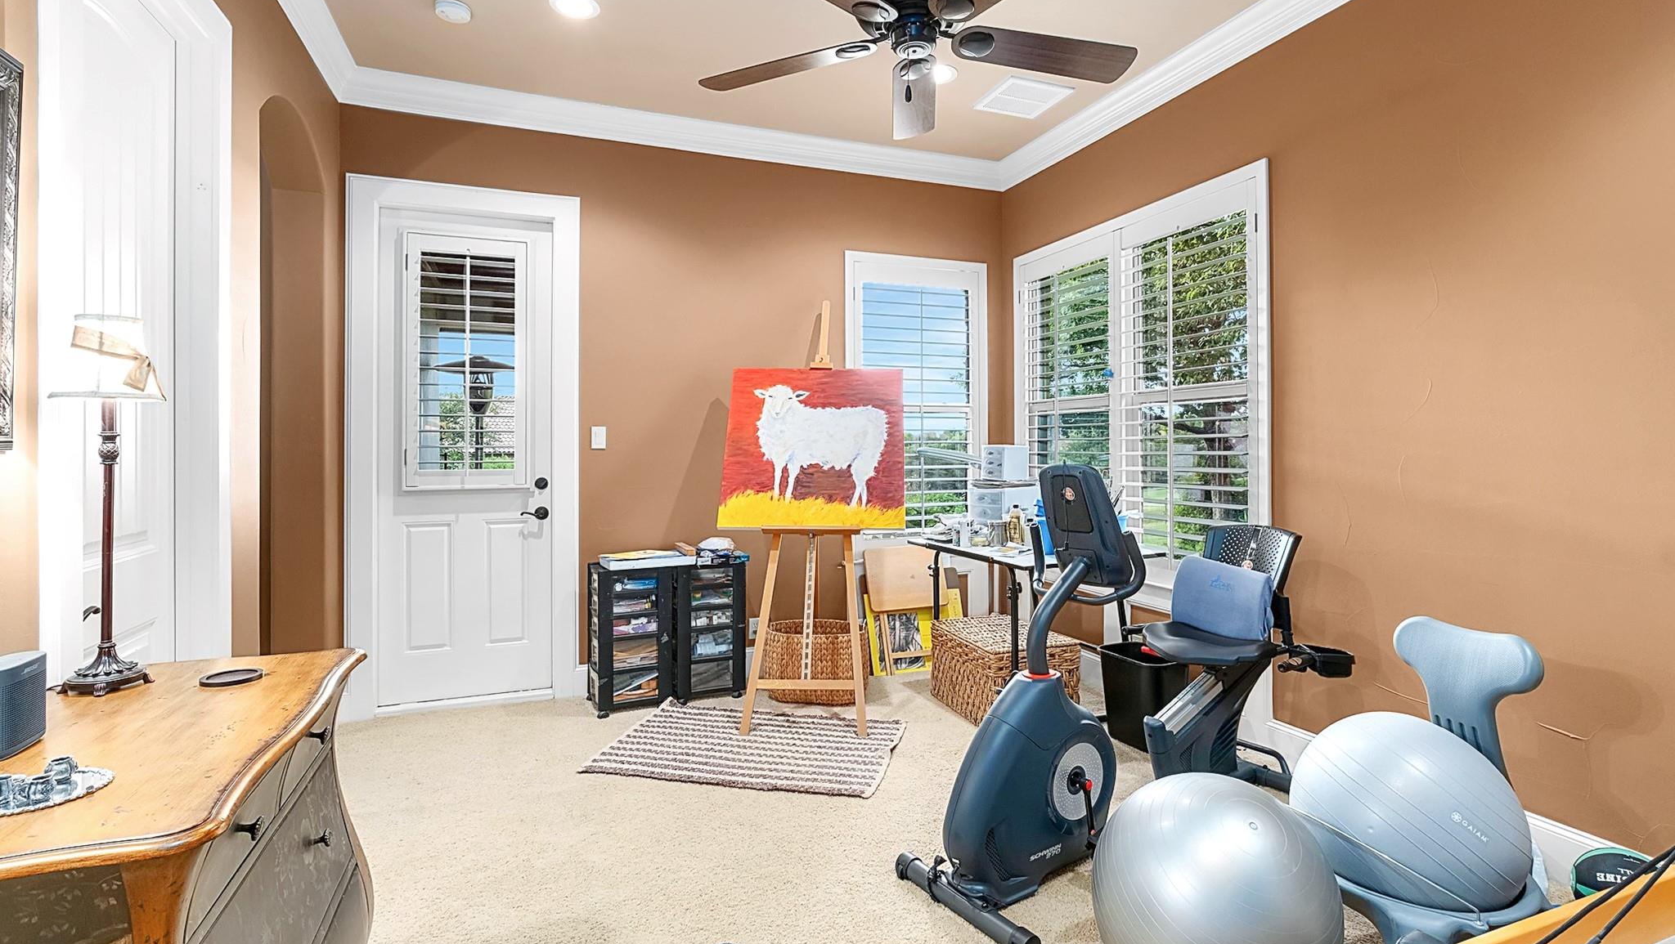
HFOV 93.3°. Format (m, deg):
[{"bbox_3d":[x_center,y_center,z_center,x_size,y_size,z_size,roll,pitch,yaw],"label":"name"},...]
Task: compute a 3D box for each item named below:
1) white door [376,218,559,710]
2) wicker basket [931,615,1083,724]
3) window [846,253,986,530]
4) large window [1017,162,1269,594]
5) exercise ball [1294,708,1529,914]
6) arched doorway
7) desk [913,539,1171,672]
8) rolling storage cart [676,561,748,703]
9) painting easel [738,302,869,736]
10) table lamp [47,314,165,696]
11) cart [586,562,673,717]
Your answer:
[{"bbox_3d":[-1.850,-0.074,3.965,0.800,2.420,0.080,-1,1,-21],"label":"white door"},{"bbox_3d":[0.818,0.978,3.906,0.500,0.370,0.670,-1,1,-21],"label":"wicker basket"},{"bbox_3d":[0.494,-0.453,4.784,0.947,1.669,0.100,0,2,-20],"label":"window"},{"bbox_3d":[1.410,-0.404,3.990,0.100,1.737,1.806,0,2,-20],"label":"large window"},{"bbox_3d":[1.476,0.900,2.072,0.505,0.505,0.505,1,2,30],"label":"exercise ball"},{"bbox_3d":[-2.209,-0.126,3.073,0.200,2.650,0.920,-1,1,-21],"label":"arched doorway"},{"bbox_3d":[0.962,0.767,4.057,0.780,0.785,1.140,-1,1,-21],"label":"desk"},{"bbox_3d":[-0.684,0.819,4.157,0.340,0.695,0.340,-1,1,-23],"label":"rolling storage cart"},{"bbox_3d":[-0.112,0.152,3.962,0.585,2.047,0.950,0,1,5],"label":"painting easel"},{"bbox_3d":[-1.376,0.048,1.484,0.170,0.700,0.170,-1,1,-21],"label":"table lamp"},{"bbox_3d":[-1.055,0.830,3.987,0.355,0.685,0.380,-1,2,-29],"label":"cart"}]

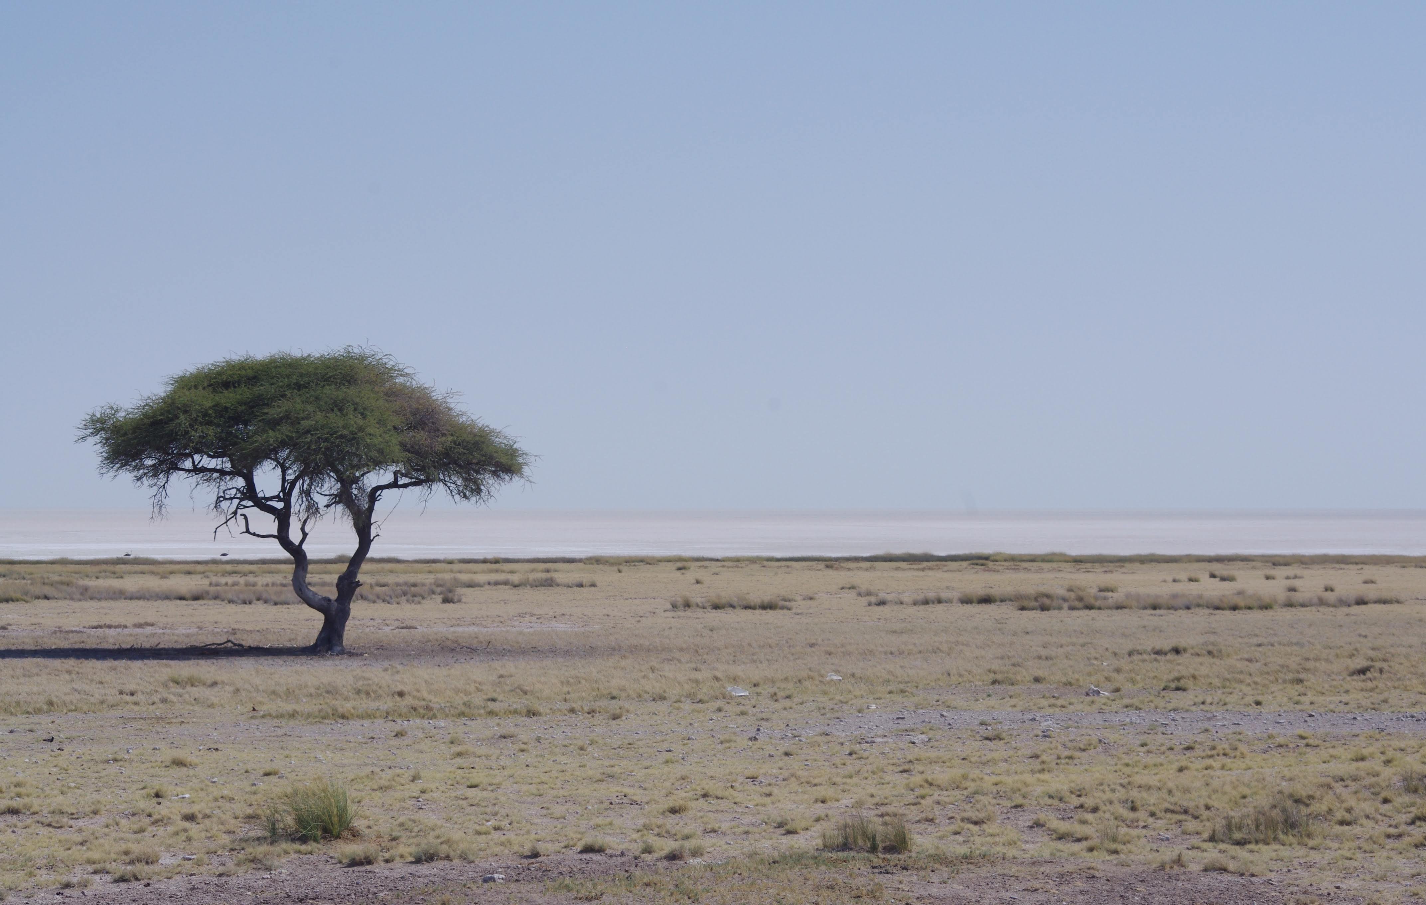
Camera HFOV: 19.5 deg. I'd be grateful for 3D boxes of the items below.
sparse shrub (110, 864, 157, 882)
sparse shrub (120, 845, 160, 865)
[{"bbox_3d":[-3.871,2.807,27.727,0.312,0.102,0.281,0,-1,0],"label":"sparse shrub"},{"bbox_3d":[-4.023,2.822,29.152,0.281,0.118,0.253,0,-1,0],"label":"sparse shrub"}]

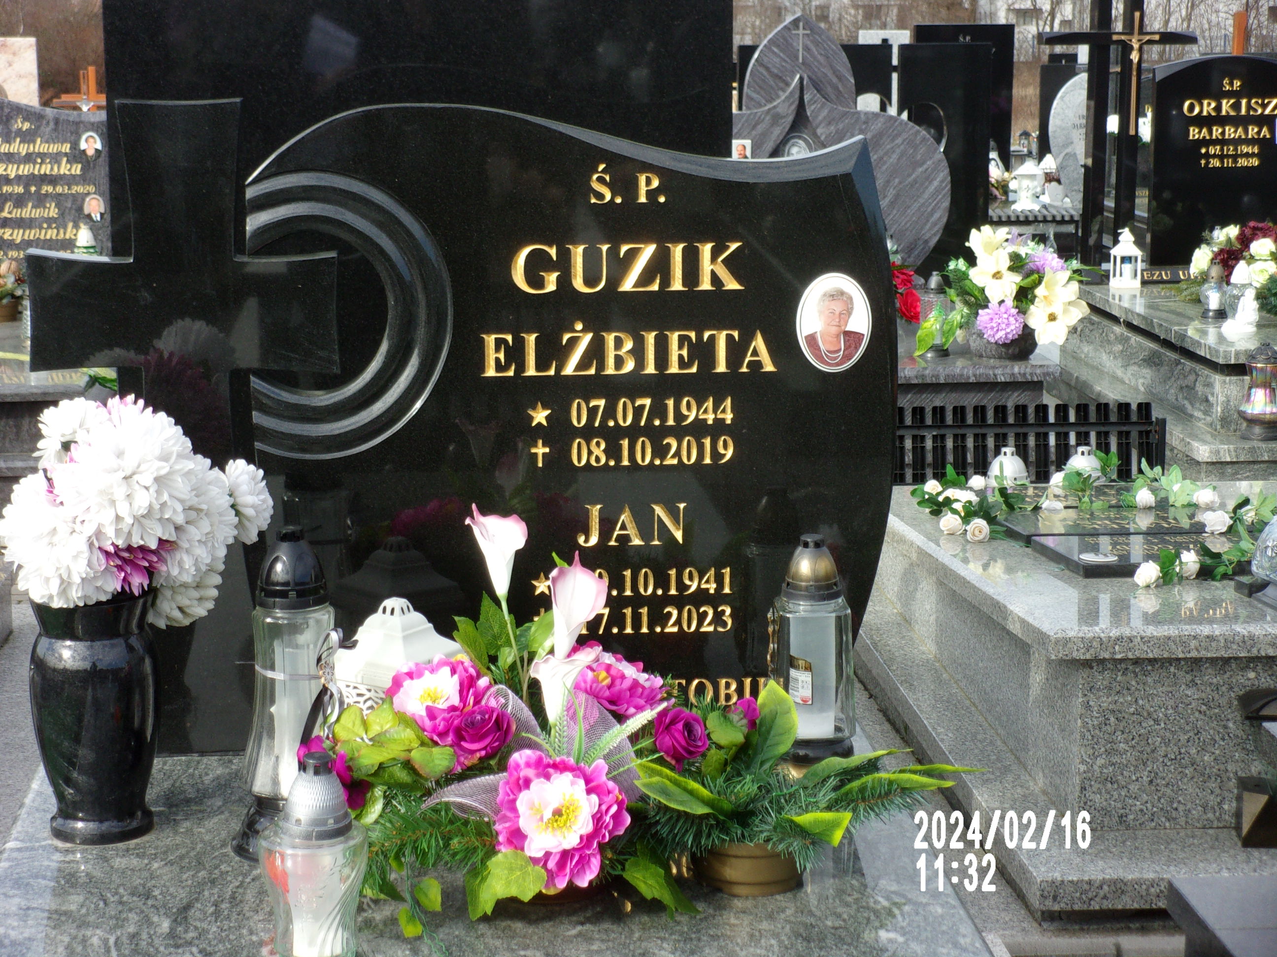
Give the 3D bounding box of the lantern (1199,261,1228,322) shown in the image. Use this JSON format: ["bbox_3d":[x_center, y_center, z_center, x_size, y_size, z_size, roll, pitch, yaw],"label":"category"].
[{"bbox_3d":[1.818,-0.597,9.088,0.087,0.177,0.087,-1,10,-4],"label":"lantern"}]

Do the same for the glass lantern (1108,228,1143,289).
[{"bbox_3d":[1.692,-0.768,9.983,0.088,0.204,0.088,-1,10,-4],"label":"glass lantern"}]

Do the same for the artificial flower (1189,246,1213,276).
[{"bbox_3d":[1.851,-0.714,9.463,0.075,0.105,0.075,2,10,10],"label":"artificial flower"}]

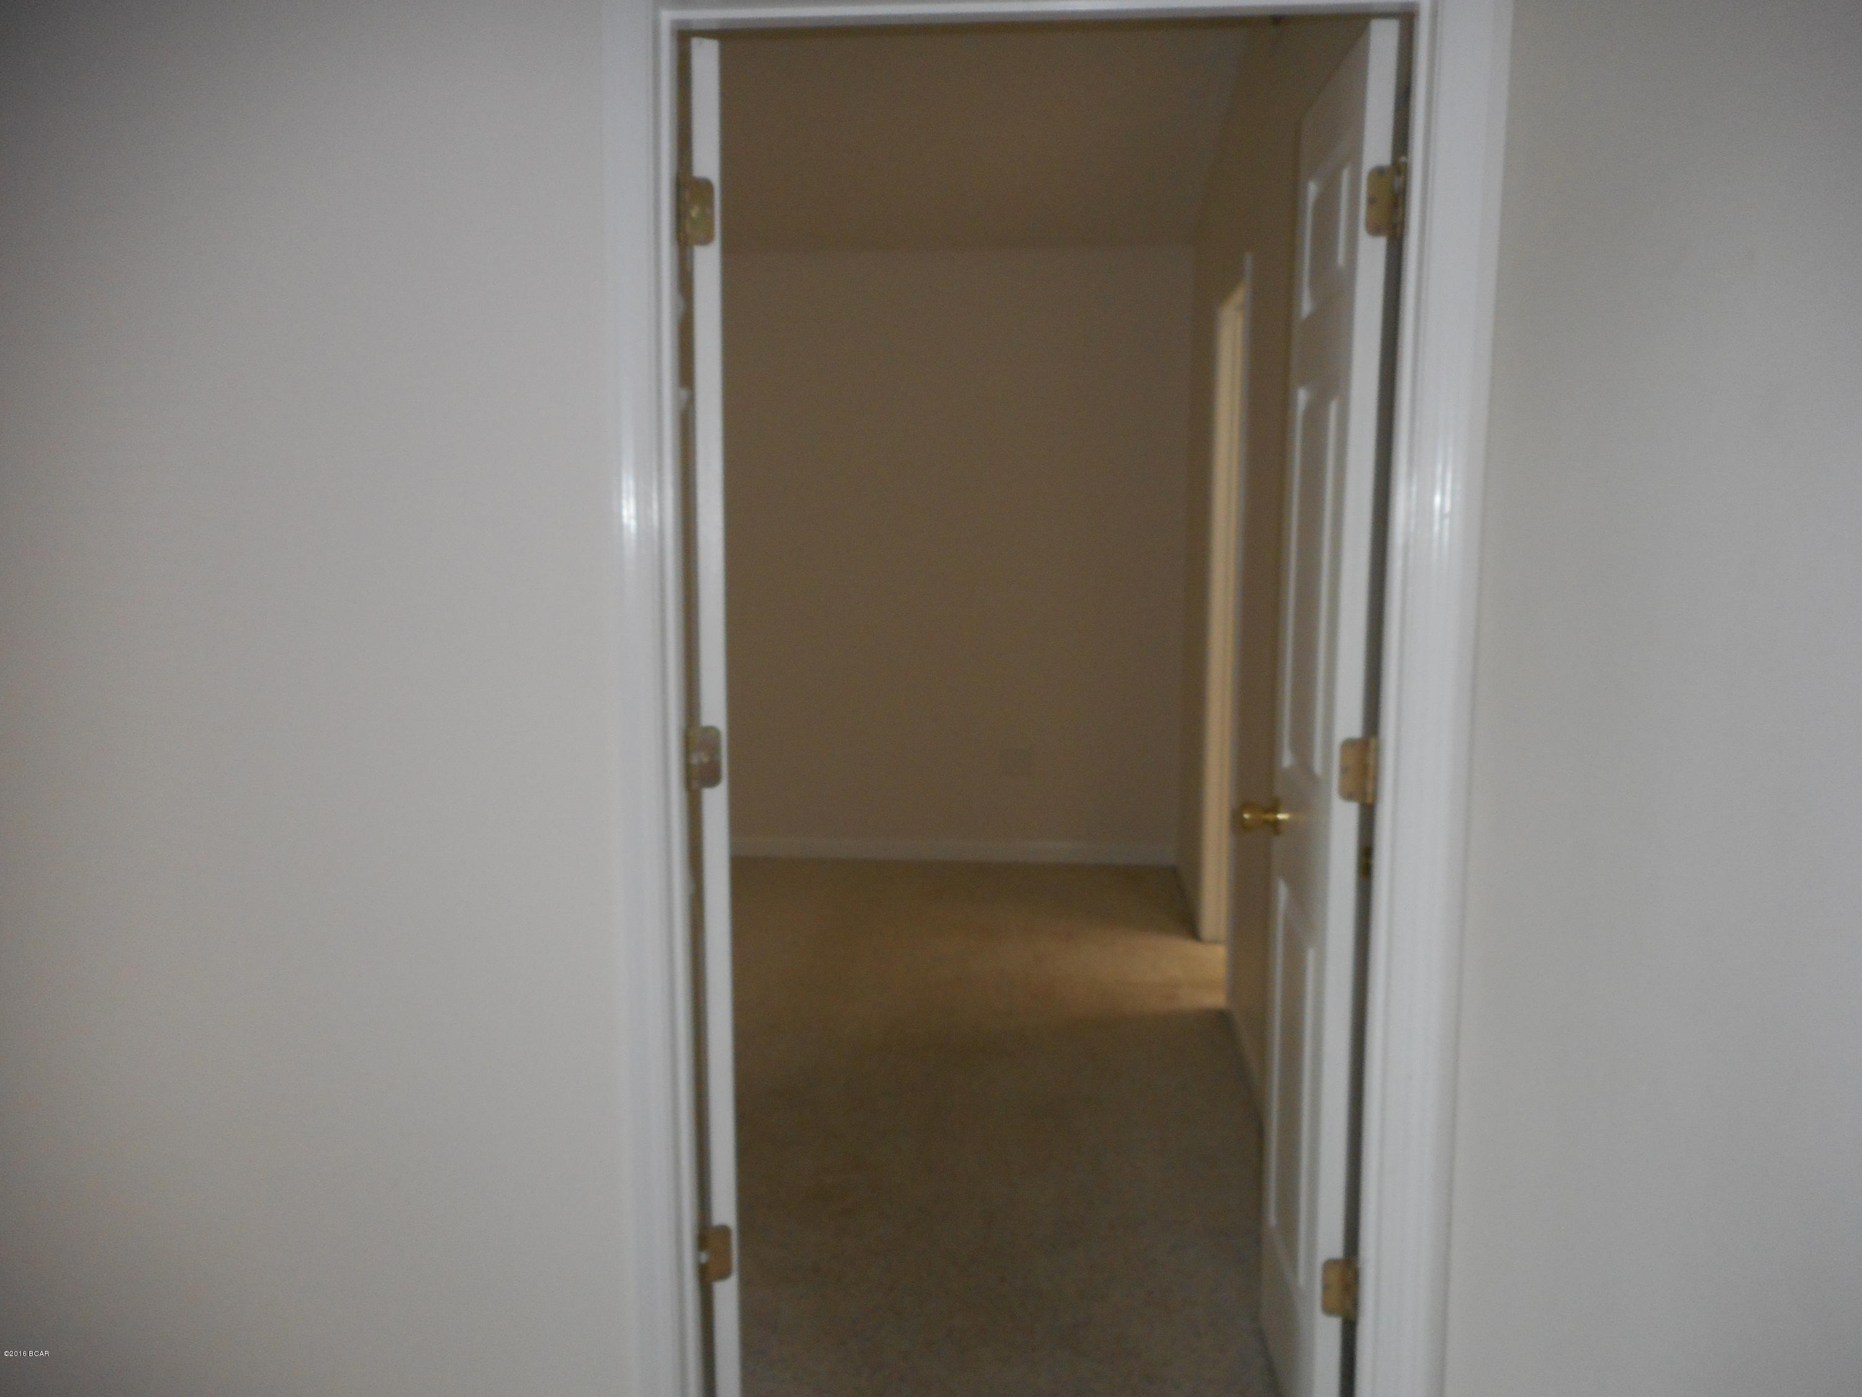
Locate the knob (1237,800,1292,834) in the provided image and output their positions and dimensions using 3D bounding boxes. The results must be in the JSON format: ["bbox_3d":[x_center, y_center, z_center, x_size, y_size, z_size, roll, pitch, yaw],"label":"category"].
[{"bbox_3d":[0.538,0.193,2.190,0.068,0.060,0.060,1,7,4],"label":"knob"}]

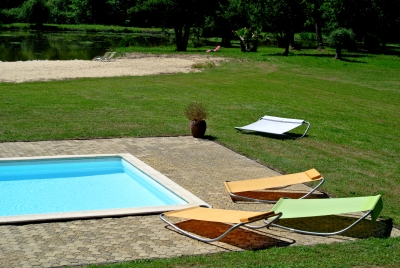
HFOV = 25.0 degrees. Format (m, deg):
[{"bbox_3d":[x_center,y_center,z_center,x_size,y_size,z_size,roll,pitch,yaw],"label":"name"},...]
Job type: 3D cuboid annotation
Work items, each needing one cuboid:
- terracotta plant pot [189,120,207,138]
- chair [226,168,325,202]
[{"bbox_3d":[-0.025,-0.136,25.363,0.434,0.459,0.434,2,10,0],"label":"terracotta plant pot"},{"bbox_3d":[1.516,1.050,18.479,1.917,0.513,1.022,1,10,-4],"label":"chair"}]

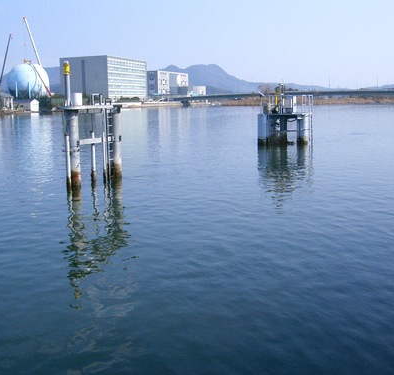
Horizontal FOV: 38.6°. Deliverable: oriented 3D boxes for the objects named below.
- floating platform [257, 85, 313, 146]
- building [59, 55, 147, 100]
[{"bbox_3d":[5.339,-4.457,34.600,3.250,3.600,3.000,0,9,4],"label":"floating platform"},{"bbox_3d":[-61.060,-71.708,375.125,34.300,27.000,57.000,2,9,19],"label":"building"}]

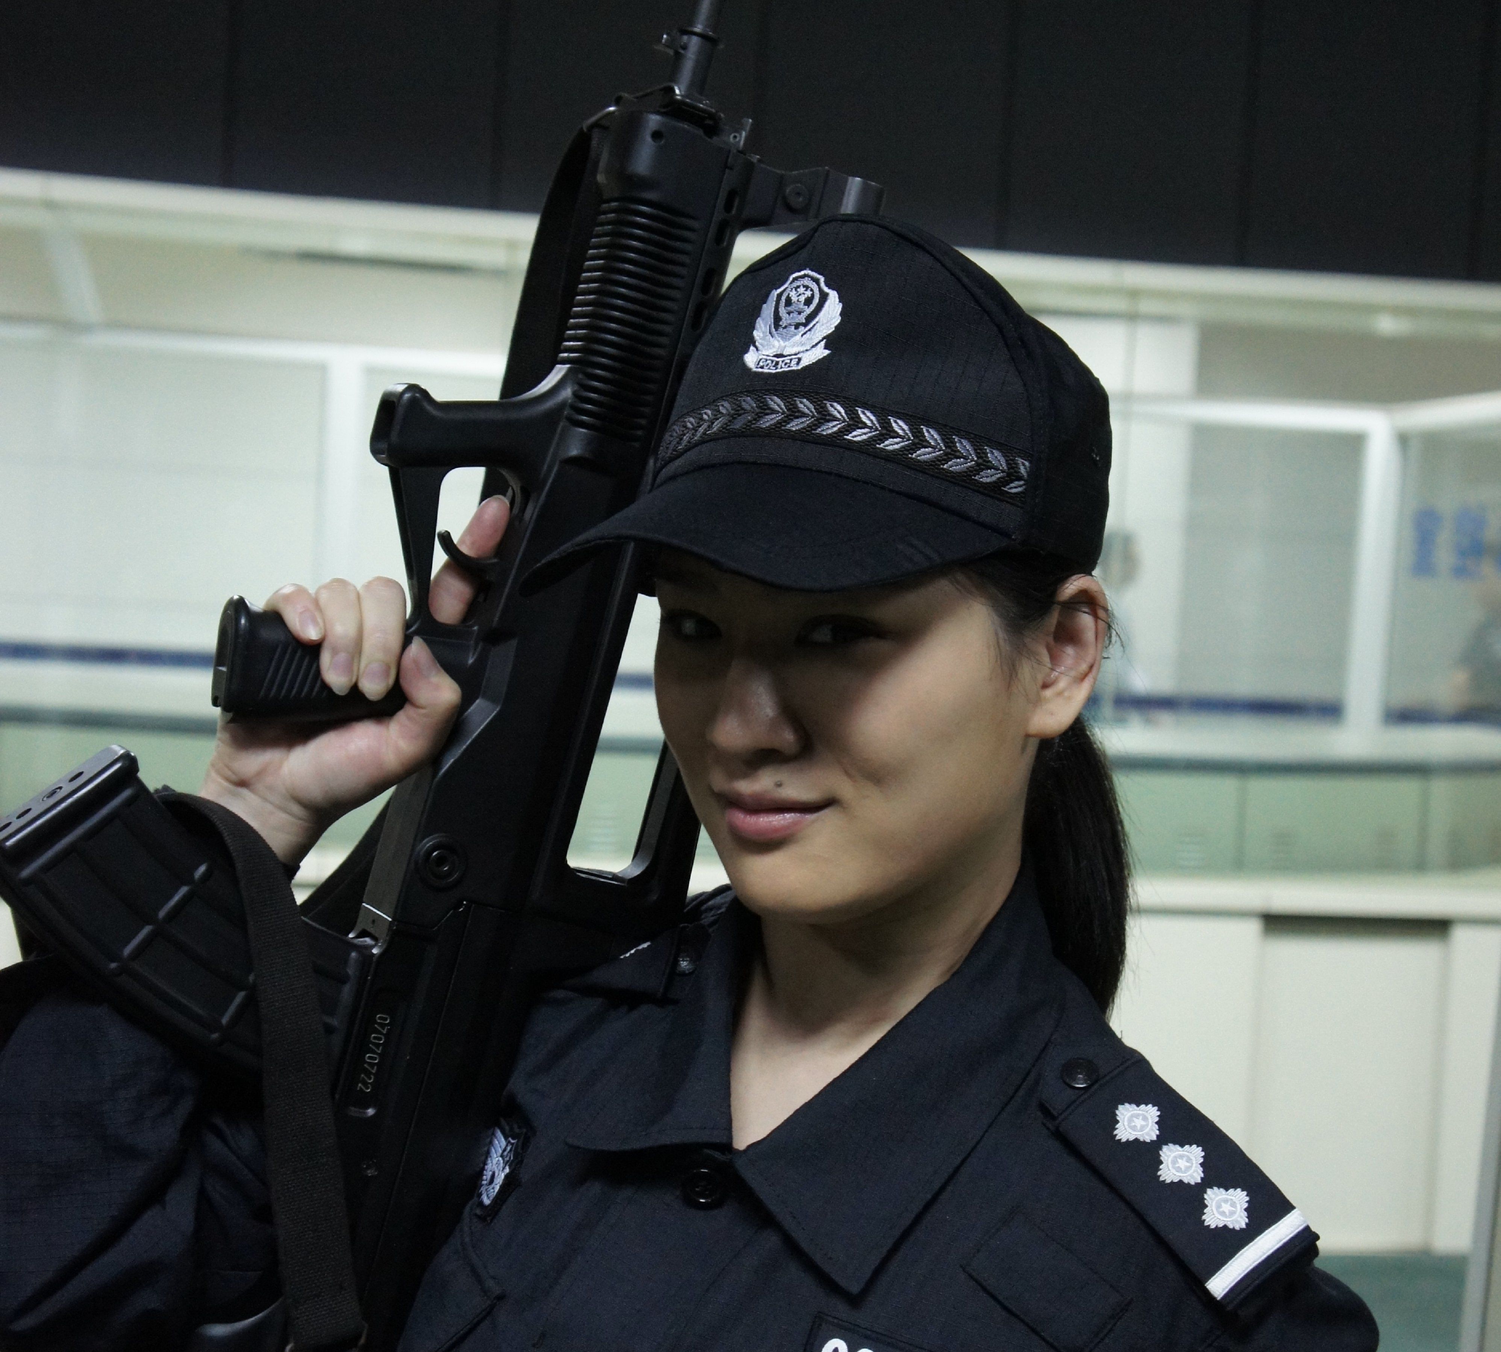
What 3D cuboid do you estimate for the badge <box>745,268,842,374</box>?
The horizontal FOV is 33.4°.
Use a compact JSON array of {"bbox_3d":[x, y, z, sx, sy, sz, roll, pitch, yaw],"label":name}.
[{"bbox_3d":[0.018,-0.134,0.950,0.039,0.045,0.006,2,-23,33],"label":"badge"}]

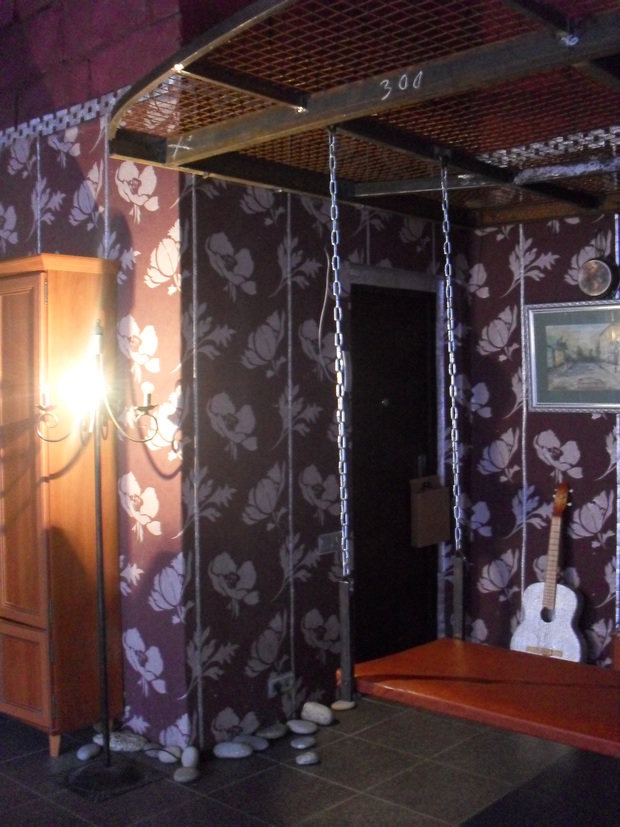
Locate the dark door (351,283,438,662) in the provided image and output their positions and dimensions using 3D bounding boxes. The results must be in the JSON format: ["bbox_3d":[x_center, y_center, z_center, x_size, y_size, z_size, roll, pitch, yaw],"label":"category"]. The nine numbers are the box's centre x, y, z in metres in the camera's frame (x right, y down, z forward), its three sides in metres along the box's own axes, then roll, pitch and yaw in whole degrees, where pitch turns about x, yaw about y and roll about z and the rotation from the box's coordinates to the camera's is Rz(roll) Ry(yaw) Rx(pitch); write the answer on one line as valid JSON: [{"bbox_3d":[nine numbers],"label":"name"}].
[{"bbox_3d":[0.409,0.336,4.588,0.060,1.941,0.739,1,2,42],"label":"dark door"}]

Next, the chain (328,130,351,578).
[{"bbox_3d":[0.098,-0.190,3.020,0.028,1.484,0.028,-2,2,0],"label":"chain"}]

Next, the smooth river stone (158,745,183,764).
[{"bbox_3d":[-0.550,1.344,3.570,0.090,0.050,0.110,0,2,2],"label":"smooth river stone"}]

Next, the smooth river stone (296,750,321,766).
[{"bbox_3d":[-0.007,1.347,3.540,0.101,0.037,0.065,-2,2,-36],"label":"smooth river stone"}]

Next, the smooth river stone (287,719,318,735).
[{"bbox_3d":[-0.031,1.307,3.784,0.131,0.048,0.089,0,2,18],"label":"smooth river stone"}]

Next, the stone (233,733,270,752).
[{"bbox_3d":[-0.240,1.340,3.687,0.160,0.045,0.091,0,2,27],"label":"stone"}]

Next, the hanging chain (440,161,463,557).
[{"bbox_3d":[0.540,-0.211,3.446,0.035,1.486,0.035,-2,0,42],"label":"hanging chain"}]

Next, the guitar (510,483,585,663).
[{"bbox_3d":[1.223,0.823,4.508,0.370,0.965,0.110,-1,-13,42],"label":"guitar"}]

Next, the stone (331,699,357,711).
[{"bbox_3d":[0.151,1.305,4.058,0.110,0.035,0.071,-1,1,-6],"label":"stone"}]

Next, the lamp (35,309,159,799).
[{"bbox_3d":[-0.777,0.516,3.380,0.455,1.720,0.450,0,2,0],"label":"lamp"}]

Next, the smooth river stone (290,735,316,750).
[{"bbox_3d":[-0.027,1.342,3.692,0.110,0.038,0.069,-1,2,-31],"label":"smooth river stone"}]

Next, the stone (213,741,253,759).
[{"bbox_3d":[-0.300,1.315,3.547,0.154,0.048,0.105,0,1,0],"label":"stone"}]

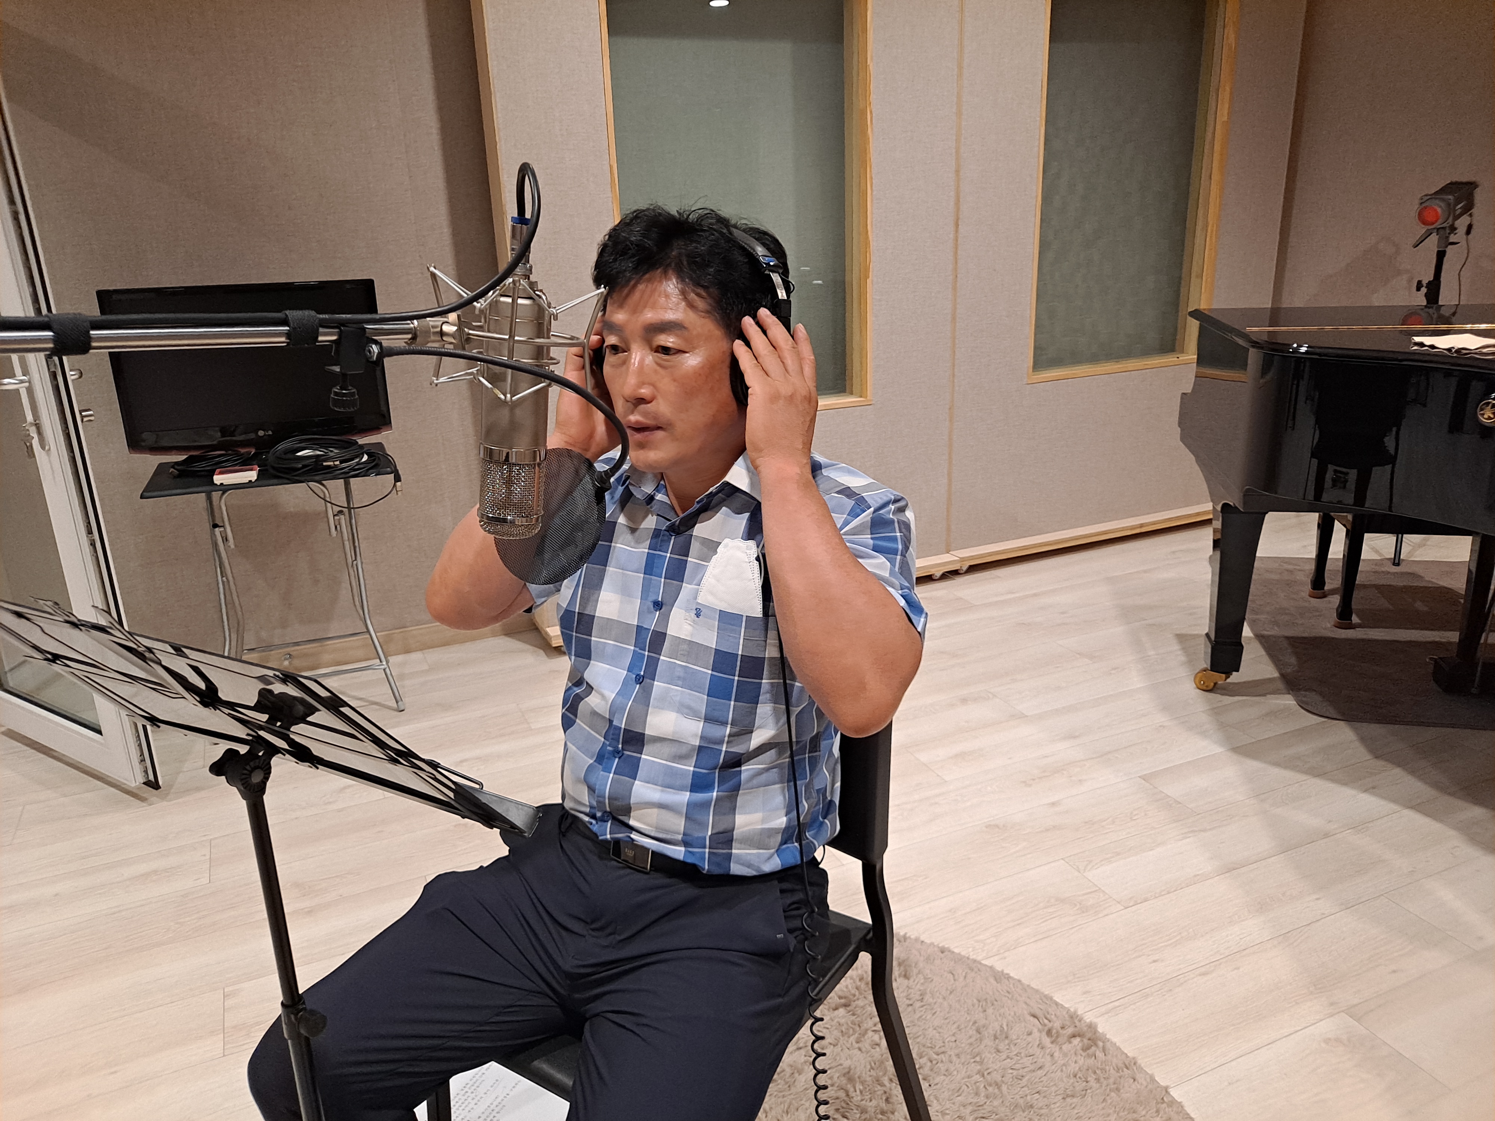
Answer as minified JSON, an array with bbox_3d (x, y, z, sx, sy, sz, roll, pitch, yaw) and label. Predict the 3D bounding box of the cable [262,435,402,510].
[{"bbox_3d":[-1.078,-0.232,2.819,0.333,0.163,0.200,-7,19,-15],"label":"cable"}]

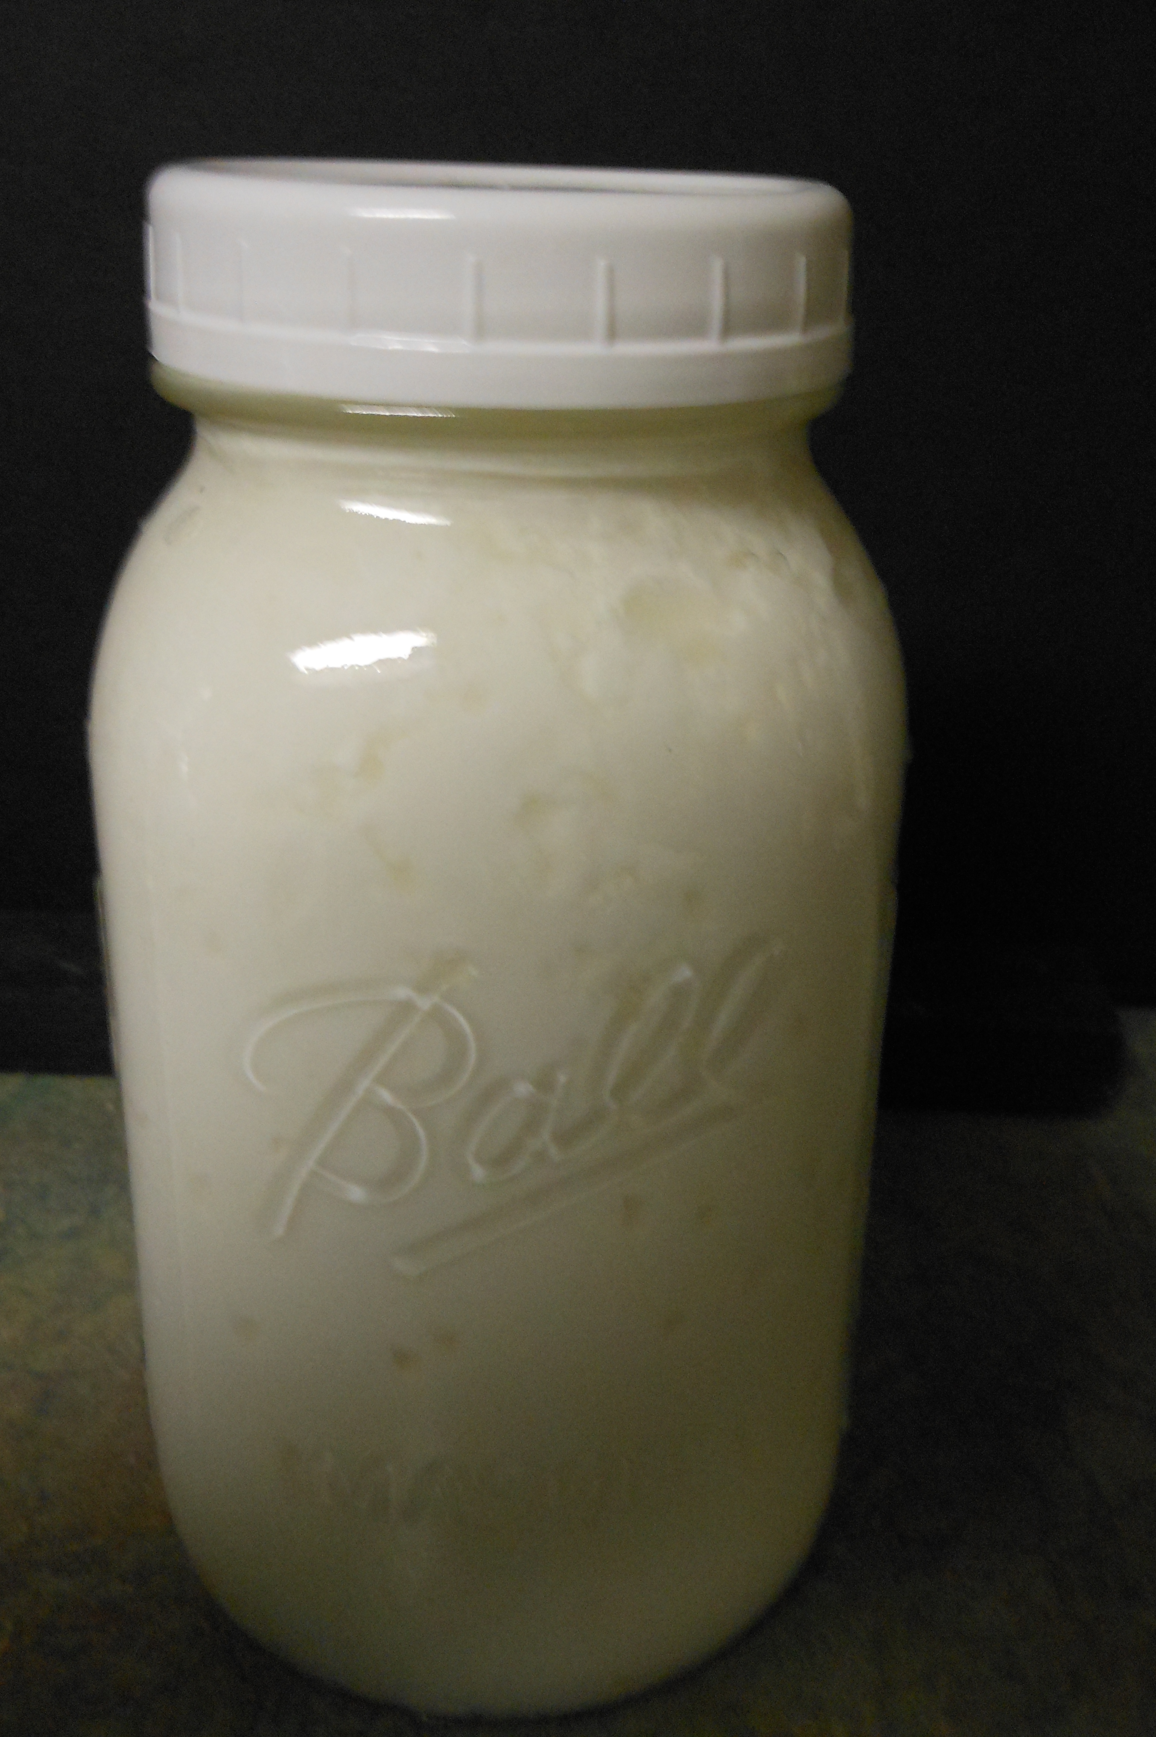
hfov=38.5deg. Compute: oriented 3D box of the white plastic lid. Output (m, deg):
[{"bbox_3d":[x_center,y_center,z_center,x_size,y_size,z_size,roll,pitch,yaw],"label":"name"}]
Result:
[{"bbox_3d":[-0.010,-0.079,0.215,0.091,0.022,0.091,2,25,-1],"label":"white plastic lid"}]

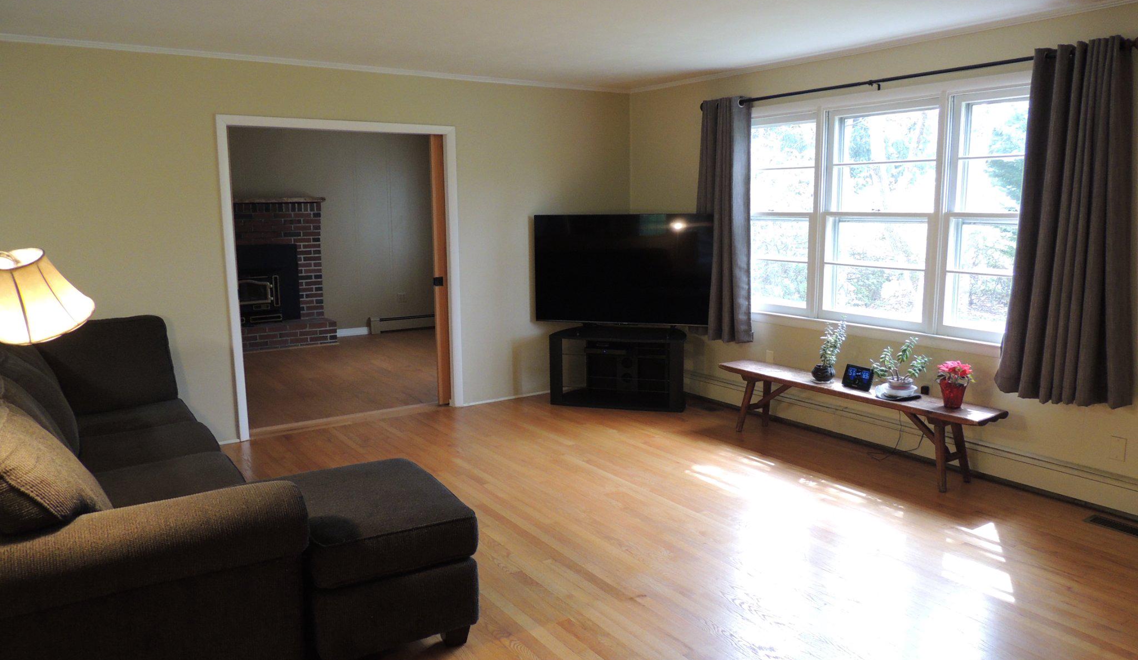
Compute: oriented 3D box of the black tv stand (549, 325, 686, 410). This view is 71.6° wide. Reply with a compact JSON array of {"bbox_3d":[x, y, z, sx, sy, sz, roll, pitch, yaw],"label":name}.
[{"bbox_3d":[0.404,0.291,6.105,1.020,0.540,0.540,2,9,16],"label":"black tv stand"}]

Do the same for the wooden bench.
[{"bbox_3d":[1.639,0.553,4.715,0.325,0.431,1.770,-7,11,-34],"label":"wooden bench"}]

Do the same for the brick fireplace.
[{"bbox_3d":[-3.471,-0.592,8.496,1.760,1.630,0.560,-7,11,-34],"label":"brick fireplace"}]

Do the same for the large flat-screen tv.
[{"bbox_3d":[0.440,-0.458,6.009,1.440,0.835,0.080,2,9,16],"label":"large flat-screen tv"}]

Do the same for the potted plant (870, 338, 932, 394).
[{"bbox_3d":[1.869,0.199,4.440,0.330,0.315,0.250,3,10,23],"label":"potted plant"}]

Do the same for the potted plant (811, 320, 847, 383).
[{"bbox_3d":[1.591,0.123,4.839,0.200,0.385,0.170,2,10,18],"label":"potted plant"}]

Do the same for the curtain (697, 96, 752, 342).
[{"bbox_3d":[1.123,-0.784,5.713,0.130,1.710,0.530,-7,11,-34],"label":"curtain"}]

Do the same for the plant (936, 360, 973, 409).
[{"bbox_3d":[2.055,0.285,4.201,0.195,0.250,0.190,4,10,26],"label":"plant"}]

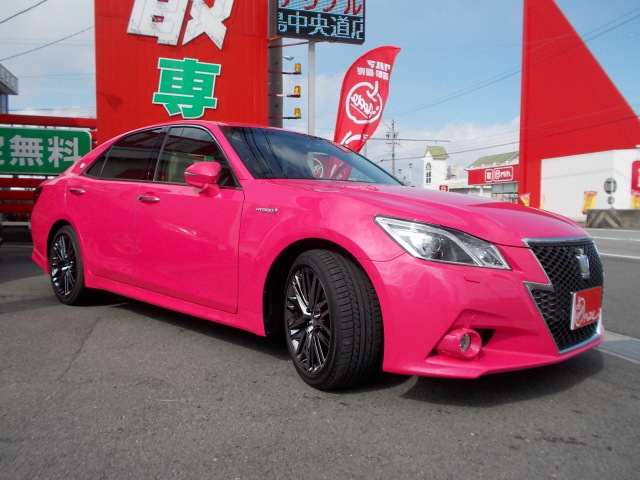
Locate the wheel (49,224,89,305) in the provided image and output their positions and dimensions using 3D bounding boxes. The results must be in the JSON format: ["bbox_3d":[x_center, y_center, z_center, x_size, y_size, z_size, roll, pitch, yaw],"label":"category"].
[{"bbox_3d":[-2.025,0.213,4.472,0.660,0.660,0.235,4,5,44],"label":"wheel"}]

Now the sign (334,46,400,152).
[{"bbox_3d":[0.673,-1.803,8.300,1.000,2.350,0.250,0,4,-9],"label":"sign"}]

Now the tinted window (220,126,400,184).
[{"bbox_3d":[0.010,-0.531,3.560,1.400,0.160,0.800,-3,36,-46],"label":"tinted window"}]

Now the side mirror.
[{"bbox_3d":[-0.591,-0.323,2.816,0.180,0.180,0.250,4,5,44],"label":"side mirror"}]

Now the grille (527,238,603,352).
[{"bbox_3d":[1.189,0.233,2.467,0.190,0.500,0.930,4,5,44],"label":"grille"}]

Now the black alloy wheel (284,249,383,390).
[{"bbox_3d":[0.034,0.361,2.507,0.235,0.660,0.660,-1,4,-25],"label":"black alloy wheel"}]

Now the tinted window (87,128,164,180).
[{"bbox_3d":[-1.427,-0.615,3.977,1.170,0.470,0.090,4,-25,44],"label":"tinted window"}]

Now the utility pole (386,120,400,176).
[{"bbox_3d":[8.499,-8.383,62.000,1.600,11.000,0.900,0,4,-11],"label":"utility pole"}]

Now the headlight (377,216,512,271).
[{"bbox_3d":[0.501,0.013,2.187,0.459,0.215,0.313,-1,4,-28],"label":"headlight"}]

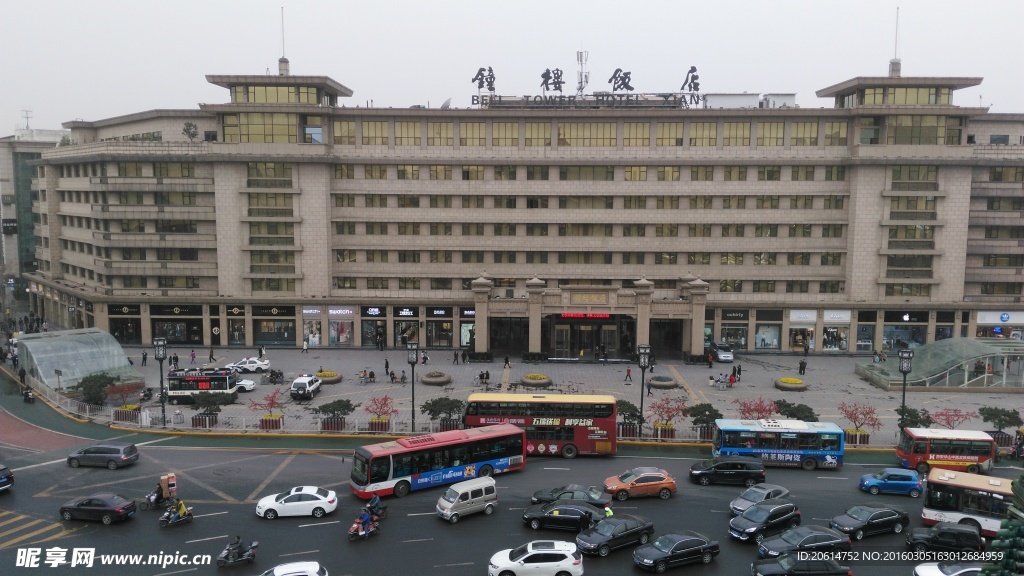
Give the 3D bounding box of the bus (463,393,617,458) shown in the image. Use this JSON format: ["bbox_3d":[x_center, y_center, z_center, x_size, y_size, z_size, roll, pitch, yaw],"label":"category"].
[{"bbox_3d":[2.149,10.236,54.835,11.132,4.200,2.489,1,6,2],"label":"bus"}]

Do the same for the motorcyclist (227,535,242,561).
[{"bbox_3d":[-13.930,13.026,36.800,0.800,1.280,0.600,-2,7,-25],"label":"motorcyclist"}]

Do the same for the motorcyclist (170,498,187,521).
[{"bbox_3d":[-18.770,12.523,41.261,0.800,1.280,0.600,-3,7,-30],"label":"motorcyclist"}]

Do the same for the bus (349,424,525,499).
[{"bbox_3d":[-4.662,11.345,48.573,11.500,3.050,2.500,-4,9,-28],"label":"bus"}]

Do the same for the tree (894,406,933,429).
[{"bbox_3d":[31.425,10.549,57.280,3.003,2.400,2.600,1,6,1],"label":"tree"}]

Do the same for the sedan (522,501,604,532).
[{"bbox_3d":[3.116,13.116,42.809,4.820,1.450,1.830,1,7,5],"label":"sedan"}]

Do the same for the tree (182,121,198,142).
[{"bbox_3d":[-39.560,-19.152,90.292,1.900,3.000,1.800,0,8,1],"label":"tree"}]

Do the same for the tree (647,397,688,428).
[{"bbox_3d":[12.336,9.979,58.127,3.300,2.750,3.000,1,7,3],"label":"tree"}]

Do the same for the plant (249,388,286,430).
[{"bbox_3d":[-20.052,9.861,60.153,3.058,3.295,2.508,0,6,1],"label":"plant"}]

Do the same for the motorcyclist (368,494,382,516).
[{"bbox_3d":[-7.914,12.582,42.506,0.850,1.320,0.620,-3,7,-26],"label":"motorcyclist"}]

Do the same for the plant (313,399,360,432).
[{"bbox_3d":[-14.316,10.233,59.694,3.800,2.400,3.000,1,7,3],"label":"plant"}]

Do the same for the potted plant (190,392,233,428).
[{"bbox_3d":[-25.043,10.073,60.763,3.736,2.700,3.279,0,6,0],"label":"potted plant"}]

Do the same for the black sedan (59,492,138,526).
[{"bbox_3d":[-24.351,12.778,43.129,4.550,1.430,1.770,2,8,13],"label":"black sedan"}]

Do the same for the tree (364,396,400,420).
[{"bbox_3d":[-10.656,9.567,59.418,2.500,2.050,2.200,0,8,1],"label":"tree"}]

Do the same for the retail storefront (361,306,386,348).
[{"bbox_3d":[-16.884,4.651,89.109,3.200,5.000,1.200,0,8,1],"label":"retail storefront"}]

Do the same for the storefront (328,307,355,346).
[{"bbox_3d":[-21.741,4.877,93.920,3.338,5.161,1.000,1,6,1],"label":"storefront"}]

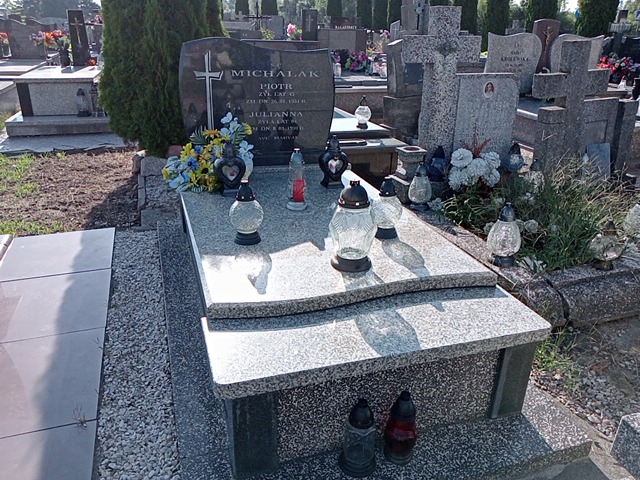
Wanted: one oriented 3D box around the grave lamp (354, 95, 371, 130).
[{"bbox_3d":[0.373,-1.103,4.467,0.138,0.245,0.138,1,21,0],"label":"grave lamp"}]

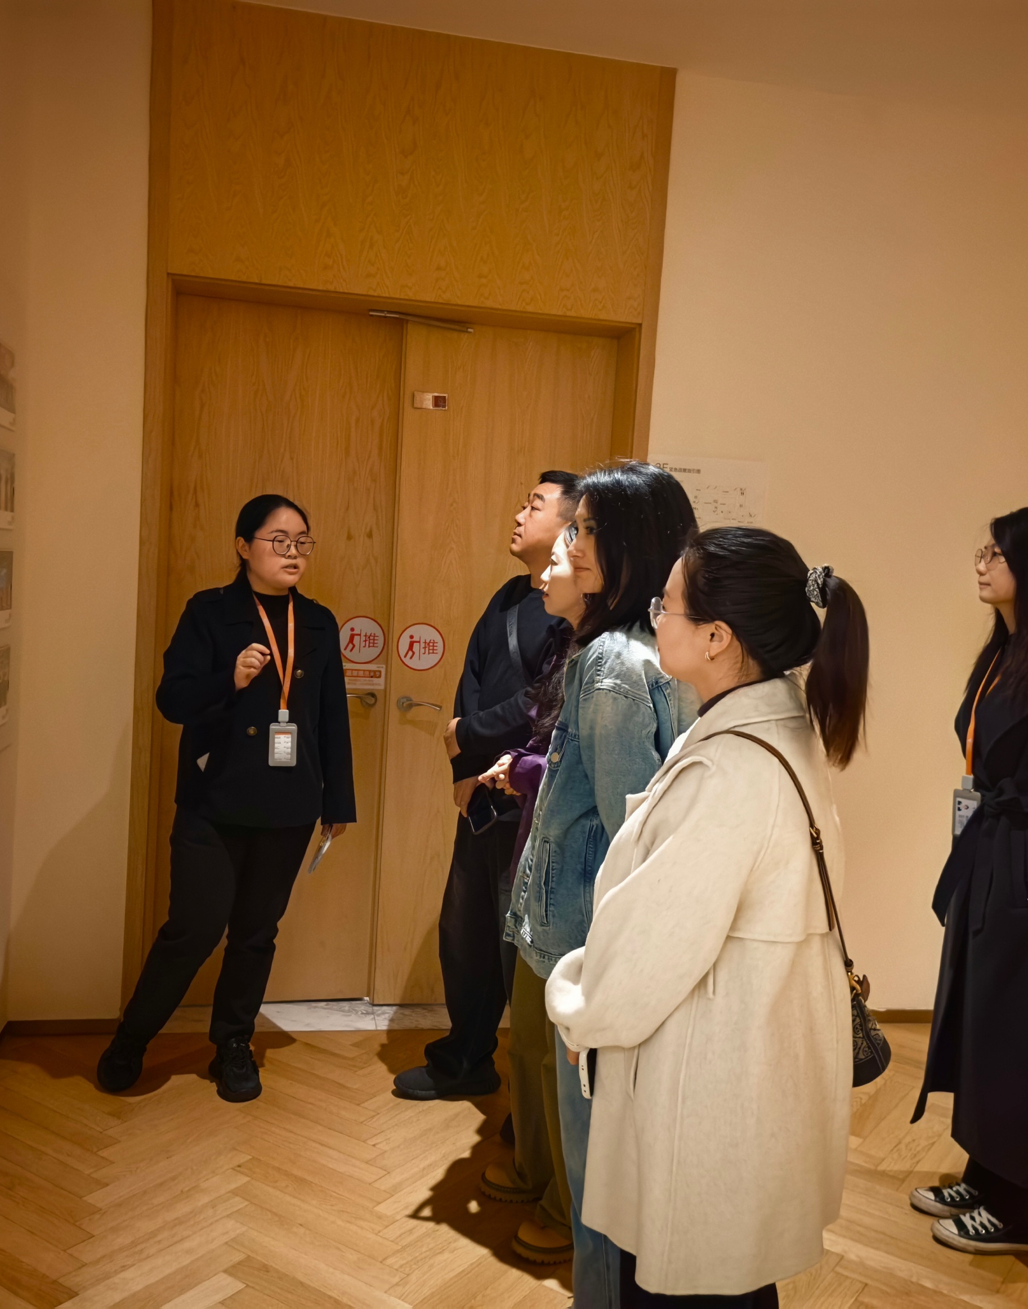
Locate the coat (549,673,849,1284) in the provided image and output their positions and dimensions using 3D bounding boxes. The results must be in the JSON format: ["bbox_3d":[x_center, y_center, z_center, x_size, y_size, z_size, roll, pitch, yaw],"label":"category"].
[{"bbox_3d":[0.303,0.496,1.970,0.470,0.920,0.490,3,4,-8],"label":"coat"}]

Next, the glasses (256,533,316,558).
[{"bbox_3d":[-0.612,-0.286,3.169,0.143,0.053,0.142,-1,6,-43],"label":"glasses"}]

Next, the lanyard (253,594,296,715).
[{"bbox_3d":[-0.623,-0.009,3.140,0.125,0.335,0.130,2,4,-14],"label":"lanyard"}]

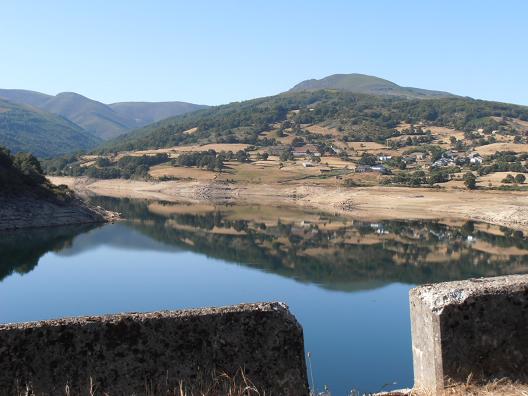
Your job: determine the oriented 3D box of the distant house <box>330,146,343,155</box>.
[{"bbox_3d":[57.260,-37.510,686.600,9.000,6.300,9.000,2,1,20],"label":"distant house"}]

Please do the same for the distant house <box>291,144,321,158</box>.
[{"bbox_3d":[32.670,-35.890,668.240,20.500,10.000,11.000,2,1,3],"label":"distant house"}]

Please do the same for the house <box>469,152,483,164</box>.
[{"bbox_3d":[151.130,-28.230,621.260,9.800,8.600,9.000,2,1,24],"label":"house"}]

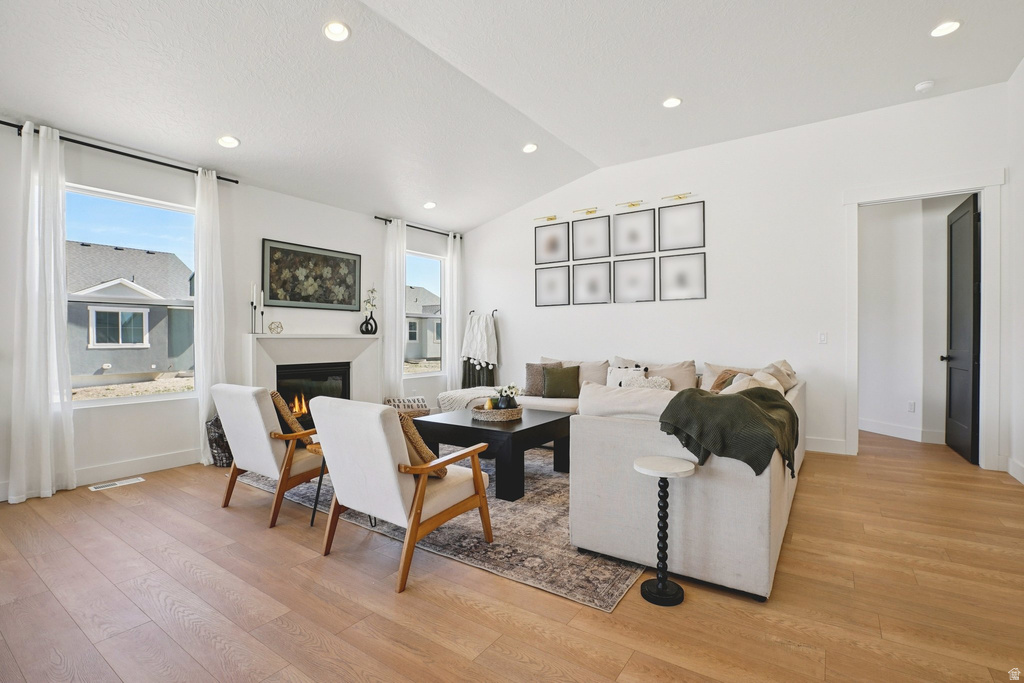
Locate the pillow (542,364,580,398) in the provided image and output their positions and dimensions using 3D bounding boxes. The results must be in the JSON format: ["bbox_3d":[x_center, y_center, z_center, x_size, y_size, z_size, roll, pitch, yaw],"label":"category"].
[{"bbox_3d":[0.594,0.492,5.460,0.440,0.410,0.140,0,-18,7],"label":"pillow"}]

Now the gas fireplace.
[{"bbox_3d":[-2.199,0.660,5.024,0.200,0.820,0.860,0,1,35],"label":"gas fireplace"}]

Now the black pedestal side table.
[{"bbox_3d":[0.685,0.845,2.053,0.285,0.570,0.285,0,0,4],"label":"black pedestal side table"}]

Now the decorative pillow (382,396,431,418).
[{"bbox_3d":[-1.286,0.806,5.600,0.550,0.310,0.140,0,-32,-28],"label":"decorative pillow"}]

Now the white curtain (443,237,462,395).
[{"bbox_3d":[-0.860,-0.281,6.843,0.120,2.690,0.270,0,1,35],"label":"white curtain"}]

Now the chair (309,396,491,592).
[{"bbox_3d":[-0.592,0.701,2.445,0.650,0.860,0.750,0,1,36],"label":"chair"}]

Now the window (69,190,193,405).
[{"bbox_3d":[-3.143,-0.349,3.806,0.100,1.700,0.950,0,1,36],"label":"window"}]

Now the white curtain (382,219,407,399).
[{"bbox_3d":[-1.509,-0.252,5.864,0.120,2.660,0.290,0,1,35],"label":"white curtain"}]

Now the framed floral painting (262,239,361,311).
[{"bbox_3d":[-2.168,-0.702,5.084,0.040,0.675,1.155,0,1,36],"label":"framed floral painting"}]

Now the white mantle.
[{"bbox_3d":[-2.109,0.518,5.061,0.170,1.190,1.540,0,1,36],"label":"white mantle"}]

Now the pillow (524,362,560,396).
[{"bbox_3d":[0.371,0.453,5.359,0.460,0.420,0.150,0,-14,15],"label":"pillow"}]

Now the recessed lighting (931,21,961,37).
[{"bbox_3d":[3.052,-2.199,3.206,0.170,0.030,0.170,0,1,36],"label":"recessed lighting"}]

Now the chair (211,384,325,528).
[{"bbox_3d":[-1.531,0.695,3.110,0.640,0.840,0.770,0,1,35],"label":"chair"}]

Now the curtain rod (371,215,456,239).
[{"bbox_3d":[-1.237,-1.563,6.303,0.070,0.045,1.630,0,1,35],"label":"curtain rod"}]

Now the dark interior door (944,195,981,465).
[{"bbox_3d":[4.398,-0.122,4.441,0.045,2.430,0.880,0,1,36],"label":"dark interior door"}]

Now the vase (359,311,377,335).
[{"bbox_3d":[-1.735,-0.227,5.521,0.100,0.285,0.240,0,1,36],"label":"vase"}]

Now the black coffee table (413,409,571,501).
[{"bbox_3d":[-0.123,0.863,3.780,0.960,0.472,0.955,0,1,35],"label":"black coffee table"}]

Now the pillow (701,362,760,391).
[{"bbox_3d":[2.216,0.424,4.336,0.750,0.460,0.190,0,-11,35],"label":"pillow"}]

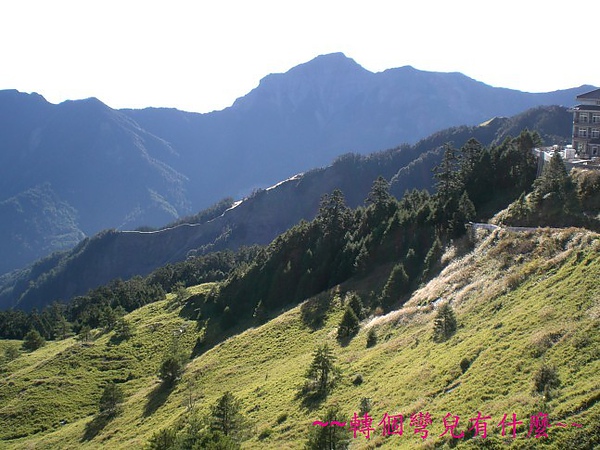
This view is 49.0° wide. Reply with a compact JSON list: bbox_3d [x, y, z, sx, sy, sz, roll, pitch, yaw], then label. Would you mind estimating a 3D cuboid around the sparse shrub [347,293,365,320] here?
[{"bbox_3d":[7.920,11.630,94.000,2.517,3.876,2.391,0,9,0],"label":"sparse shrub"}]

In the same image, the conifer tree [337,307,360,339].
[{"bbox_3d":[6.330,12.730,86.000,3.040,4.180,3.040,0,10,0],"label":"conifer tree"}]

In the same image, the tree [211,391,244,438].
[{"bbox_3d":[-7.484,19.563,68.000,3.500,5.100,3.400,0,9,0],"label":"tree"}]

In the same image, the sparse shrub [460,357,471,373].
[{"bbox_3d":[12.060,10.170,48.000,0.710,1.170,0.710,0,10,0],"label":"sparse shrub"}]

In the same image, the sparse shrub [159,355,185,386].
[{"bbox_3d":[-17.950,20.320,92.000,3.520,4.470,3.520,0,10,0],"label":"sparse shrub"}]

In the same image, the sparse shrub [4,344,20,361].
[{"bbox_3d":[-49.321,22.044,113.000,2.690,2.995,2.555,0,9,0],"label":"sparse shrub"}]

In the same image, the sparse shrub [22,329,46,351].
[{"bbox_3d":[-49.359,21.207,122.000,3.993,3.952,3.794,0,9,0],"label":"sparse shrub"}]

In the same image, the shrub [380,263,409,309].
[{"bbox_3d":[15.660,10.080,108.000,4.770,7.870,4.770,0,10,0],"label":"shrub"}]

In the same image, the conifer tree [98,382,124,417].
[{"bbox_3d":[-25.755,23.842,90.000,3.481,4.506,3.307,0,9,0],"label":"conifer tree"}]

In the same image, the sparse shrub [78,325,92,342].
[{"bbox_3d":[-46.240,23.390,142.000,2.930,3.880,2.930,0,10,0],"label":"sparse shrub"}]

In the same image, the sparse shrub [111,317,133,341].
[{"bbox_3d":[-39.070,23.000,145.000,4.270,5.720,4.270,0,10,0],"label":"sparse shrub"}]

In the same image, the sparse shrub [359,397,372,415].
[{"bbox_3d":[5.668,15.619,57.000,1.187,1.511,1.128,0,9,0],"label":"sparse shrub"}]

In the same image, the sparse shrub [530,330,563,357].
[{"bbox_3d":[20.208,9.715,54.000,2.571,1.918,2.442,0,9,0],"label":"sparse shrub"}]

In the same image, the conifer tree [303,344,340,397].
[{"bbox_3d":[2.220,15.020,68.000,3.844,5.207,3.652,0,9,0],"label":"conifer tree"}]

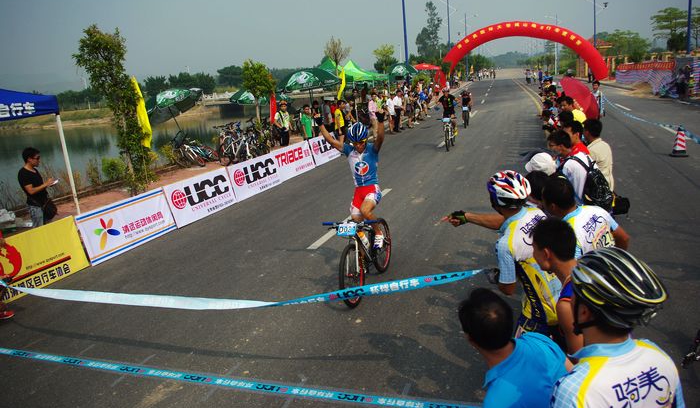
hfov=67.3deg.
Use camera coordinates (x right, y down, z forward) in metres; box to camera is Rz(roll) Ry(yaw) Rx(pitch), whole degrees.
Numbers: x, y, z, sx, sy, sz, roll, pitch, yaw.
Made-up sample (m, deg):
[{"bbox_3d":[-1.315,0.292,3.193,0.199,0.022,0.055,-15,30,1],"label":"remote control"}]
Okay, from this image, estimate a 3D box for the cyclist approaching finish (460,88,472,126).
[{"bbox_3d":[4.830,-3.981,21.810,0.600,1.560,1.650,0,14,19],"label":"cyclist approaching finish"}]

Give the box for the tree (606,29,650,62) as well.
[{"bbox_3d":[31.199,-16.915,59.286,4.900,5.090,4.800,-5,13,0],"label":"tree"}]

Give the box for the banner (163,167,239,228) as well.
[{"bbox_3d":[-2.886,-0.163,10.377,0.060,0.800,1.920,-12,9,25],"label":"banner"}]

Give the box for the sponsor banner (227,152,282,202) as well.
[{"bbox_3d":[-2.202,-0.644,12.199,0.060,0.780,1.980,-13,9,23],"label":"sponsor banner"}]

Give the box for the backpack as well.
[{"bbox_3d":[2.406,-0.201,5.150,0.240,0.500,0.320,-18,5,32],"label":"backpack"}]

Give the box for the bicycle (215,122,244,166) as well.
[{"bbox_3d":[-3.679,-1.769,16.218,0.600,1.020,1.660,0,14,18],"label":"bicycle"}]

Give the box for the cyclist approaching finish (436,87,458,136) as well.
[{"bbox_3d":[3.096,-2.778,16.213,0.720,1.600,0.750,1,15,23],"label":"cyclist approaching finish"}]

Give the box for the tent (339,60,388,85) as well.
[{"bbox_3d":[0.183,-5.727,26.914,3.000,3.095,3.000,0,14,18],"label":"tent"}]

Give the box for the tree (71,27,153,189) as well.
[{"bbox_3d":[-4.639,-1.706,10.574,1.250,3.650,1.250,0,14,21],"label":"tree"}]

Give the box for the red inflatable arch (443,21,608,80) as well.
[{"bbox_3d":[19.041,-16.996,59.548,18.684,7.023,1.700,0,14,19],"label":"red inflatable arch"}]

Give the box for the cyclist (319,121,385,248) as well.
[{"bbox_3d":[0.127,-0.092,5.814,0.720,1.620,0.680,-1,14,20],"label":"cyclist"}]

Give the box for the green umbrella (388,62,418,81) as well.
[{"bbox_3d":[3.460,-7.484,33.944,2.100,2.950,2.100,-1,14,17],"label":"green umbrella"}]

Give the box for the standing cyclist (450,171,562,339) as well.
[{"bbox_3d":[1.050,0.664,3.350,0.950,1.740,0.650,8,19,43],"label":"standing cyclist"}]

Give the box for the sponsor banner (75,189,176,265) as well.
[{"bbox_3d":[-3.570,0.312,8.607,0.060,0.780,1.980,-13,9,23],"label":"sponsor banner"}]

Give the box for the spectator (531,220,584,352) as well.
[{"bbox_3d":[1.008,0.894,2.515,0.360,1.680,0.480,5,17,36],"label":"spectator"}]

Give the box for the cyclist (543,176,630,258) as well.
[{"bbox_3d":[1.491,0.600,3.362,0.520,1.620,0.620,6,17,40],"label":"cyclist"}]

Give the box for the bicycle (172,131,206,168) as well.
[{"bbox_3d":[-5.120,-1.675,16.865,1.600,0.980,0.550,6,17,40],"label":"bicycle"}]

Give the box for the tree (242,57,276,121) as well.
[{"bbox_3d":[-3.072,-3.326,18.000,1.200,3.350,1.200,1,15,23],"label":"tree"}]

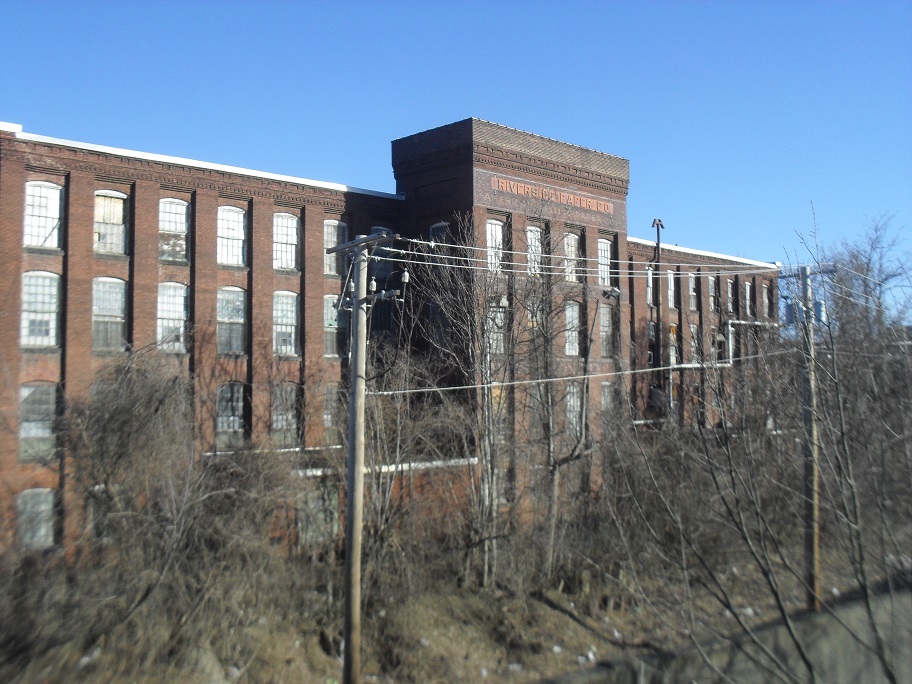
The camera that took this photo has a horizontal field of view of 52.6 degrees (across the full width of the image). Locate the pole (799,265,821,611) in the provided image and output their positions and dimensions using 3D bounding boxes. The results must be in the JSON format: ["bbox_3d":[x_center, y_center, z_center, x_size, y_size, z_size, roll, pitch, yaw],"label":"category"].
[{"bbox_3d":[10.562,2.793,27.500,0.360,10.239,0.360,0,-4,0],"label":"pole"}]

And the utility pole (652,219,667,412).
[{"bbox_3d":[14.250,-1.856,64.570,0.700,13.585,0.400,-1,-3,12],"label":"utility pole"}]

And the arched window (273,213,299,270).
[{"bbox_3d":[-6.953,-4.103,37.629,1.183,2.392,0.220,2,-5,-37],"label":"arched window"}]

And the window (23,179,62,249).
[{"bbox_3d":[-16.840,-5.190,37.665,1.430,2.620,0.250,2,-4,-42],"label":"window"}]

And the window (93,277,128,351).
[{"bbox_3d":[-14.733,-1.197,39.345,1.430,3.100,0.250,2,-4,-42],"label":"window"}]

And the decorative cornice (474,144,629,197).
[{"bbox_3d":[4.470,-7.635,41.470,9.987,0.780,0.500,3,-6,-41],"label":"decorative cornice"}]

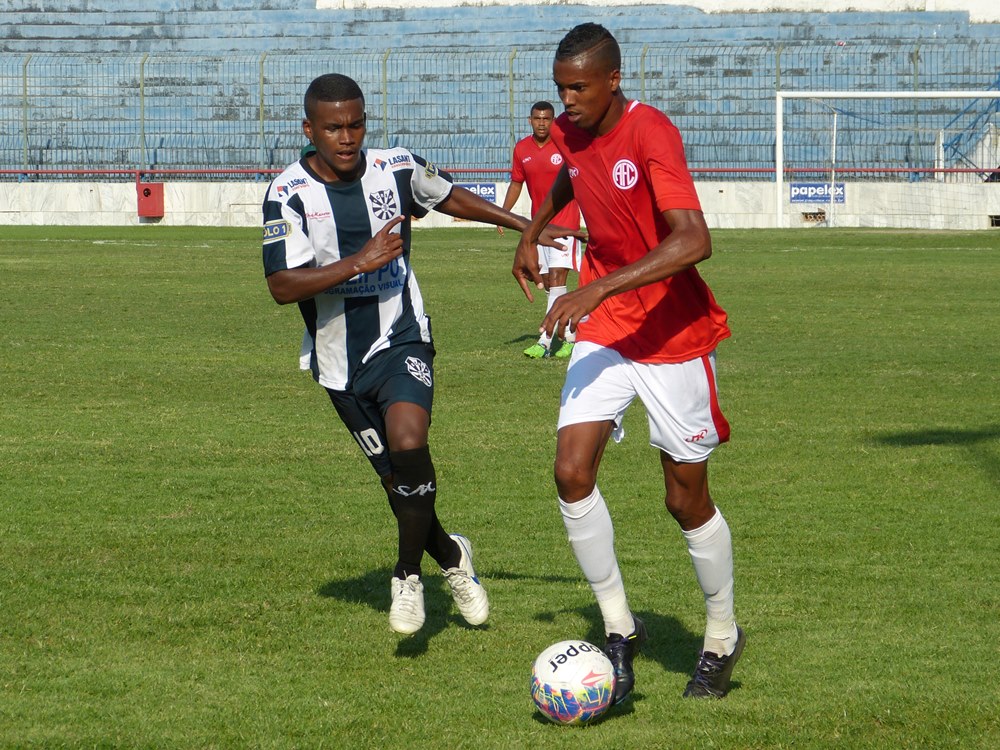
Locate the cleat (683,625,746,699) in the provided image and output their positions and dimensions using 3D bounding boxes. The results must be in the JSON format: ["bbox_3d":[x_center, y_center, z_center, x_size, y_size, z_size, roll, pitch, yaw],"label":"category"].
[{"bbox_3d":[0.590,0.788,12.080,0.100,0.110,0.285,1,23,22],"label":"cleat"}]

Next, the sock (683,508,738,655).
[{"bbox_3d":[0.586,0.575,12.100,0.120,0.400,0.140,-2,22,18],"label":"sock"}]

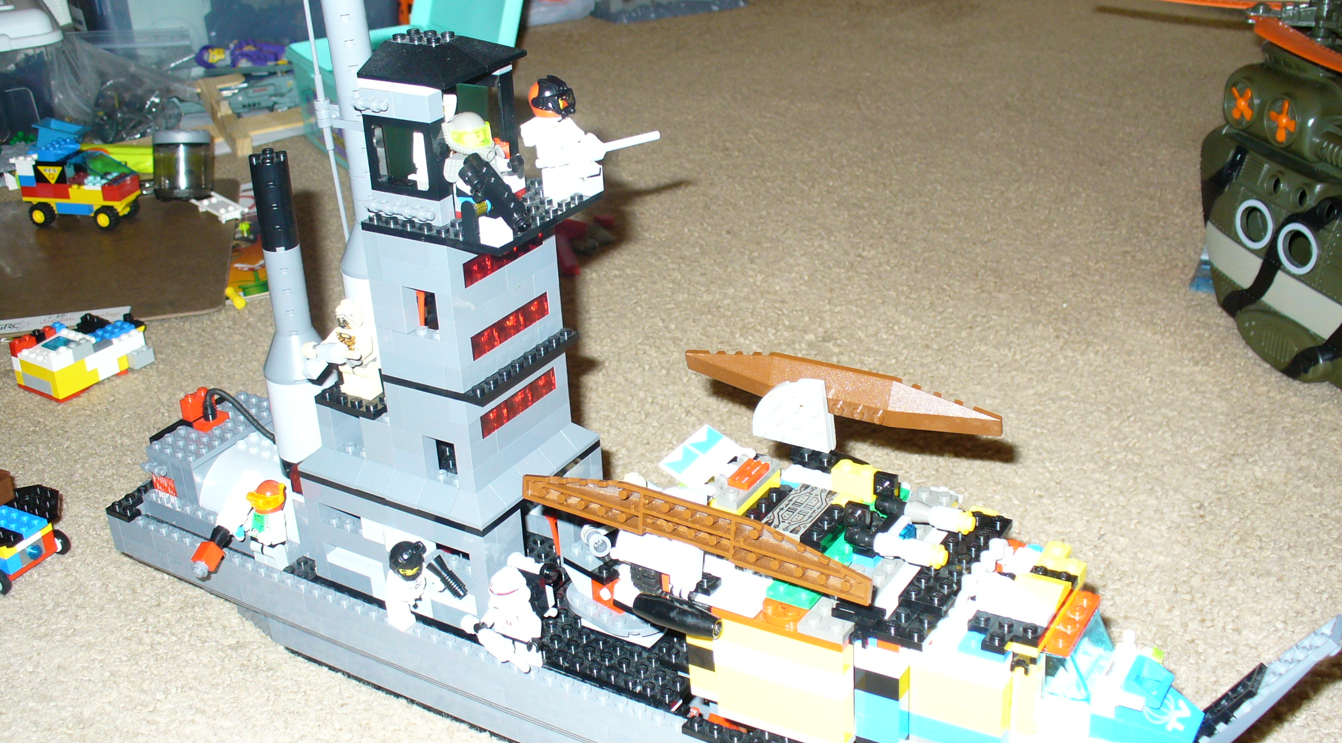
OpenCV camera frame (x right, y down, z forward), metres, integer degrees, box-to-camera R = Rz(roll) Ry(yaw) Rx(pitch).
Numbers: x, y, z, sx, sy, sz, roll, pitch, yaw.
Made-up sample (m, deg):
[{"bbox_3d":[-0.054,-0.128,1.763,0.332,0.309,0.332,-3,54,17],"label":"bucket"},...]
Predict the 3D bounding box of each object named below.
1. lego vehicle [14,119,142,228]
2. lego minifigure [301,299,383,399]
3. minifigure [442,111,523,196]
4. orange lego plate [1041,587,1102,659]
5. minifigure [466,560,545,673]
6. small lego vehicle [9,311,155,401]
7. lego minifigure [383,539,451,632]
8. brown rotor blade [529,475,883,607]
[{"bbox_3d":[-0.479,-0.159,1.150,0.101,0.085,0.038,5,25,10],"label":"lego vehicle"},{"bbox_3d":[-0.126,-0.008,0.558,0.027,0.041,0.019,13,30,29],"label":"lego minifigure"},{"bbox_3d":[-0.067,-0.069,0.492,0.027,0.043,0.025,13,30,29],"label":"minifigure"},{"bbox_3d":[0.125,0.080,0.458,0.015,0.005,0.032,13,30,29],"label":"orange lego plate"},{"bbox_3d":[-0.059,0.090,0.528,0.026,0.043,0.019,13,30,29],"label":"minifigure"},{"bbox_3d":[-0.368,-0.013,0.897,0.054,0.036,0.071,14,28,30],"label":"small lego vehicle"},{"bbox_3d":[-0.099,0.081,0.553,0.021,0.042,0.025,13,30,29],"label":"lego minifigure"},{"bbox_3d":[0.006,0.047,0.450,0.129,0.018,0.010,14,37,29],"label":"brown rotor blade"}]

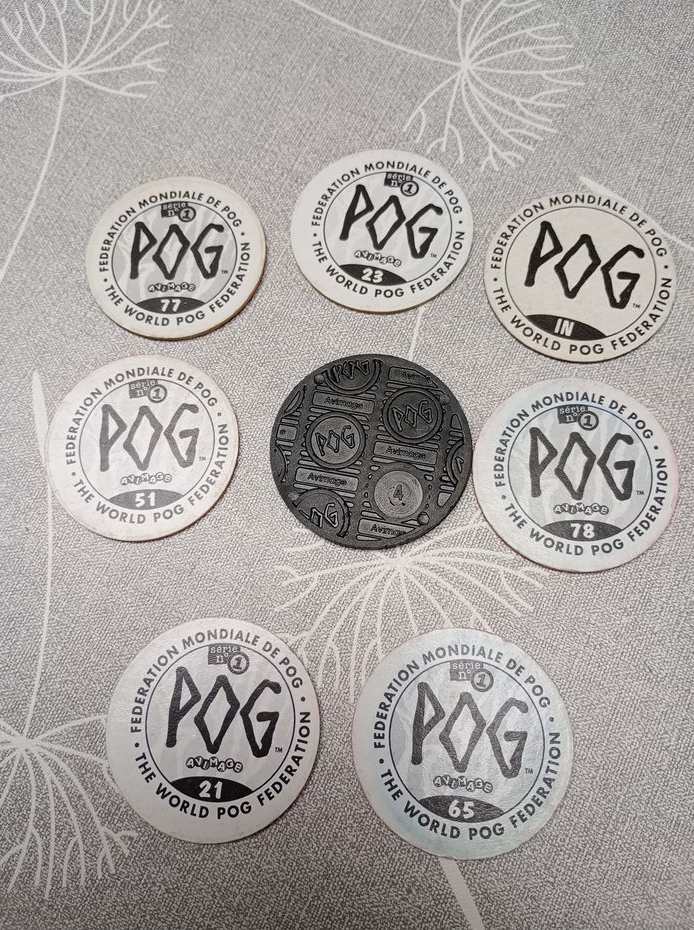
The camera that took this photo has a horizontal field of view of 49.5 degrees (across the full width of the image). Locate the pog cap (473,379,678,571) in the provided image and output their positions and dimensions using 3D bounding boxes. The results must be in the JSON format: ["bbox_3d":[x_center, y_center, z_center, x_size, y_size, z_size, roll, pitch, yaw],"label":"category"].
[{"bbox_3d":[0.047,0.002,0.154,0.041,0.001,0.041,-1,75,3],"label":"pog cap"}]

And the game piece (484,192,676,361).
[{"bbox_3d":[0.051,-0.042,0.166,0.041,0.001,0.041,-1,75,3],"label":"game piece"}]

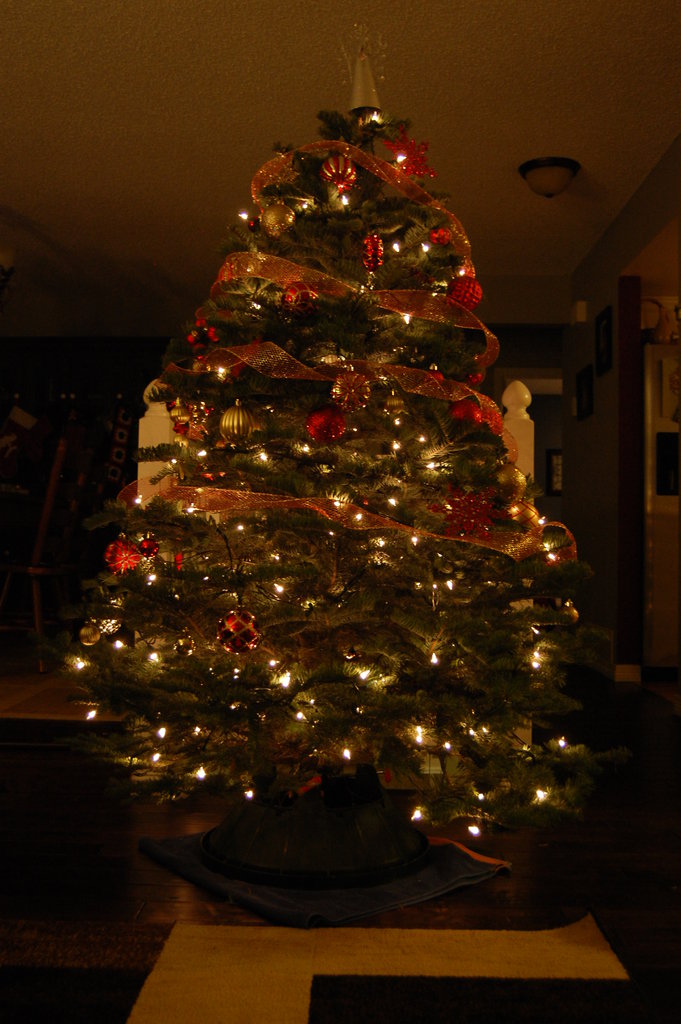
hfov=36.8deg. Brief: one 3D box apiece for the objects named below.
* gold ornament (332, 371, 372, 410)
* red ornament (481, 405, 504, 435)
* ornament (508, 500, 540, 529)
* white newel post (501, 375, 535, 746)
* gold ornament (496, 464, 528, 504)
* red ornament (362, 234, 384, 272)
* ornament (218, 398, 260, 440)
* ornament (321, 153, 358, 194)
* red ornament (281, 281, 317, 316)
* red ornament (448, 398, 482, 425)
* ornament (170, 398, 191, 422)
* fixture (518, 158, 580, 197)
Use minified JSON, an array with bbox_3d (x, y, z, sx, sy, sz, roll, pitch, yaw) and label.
[{"bbox_3d":[0.020,-0.248,2.090,0.081,0.082,0.076,1,-2,0],"label":"gold ornament"},{"bbox_3d":[0.315,-0.192,2.121,0.051,0.062,0.052,1,-2,1],"label":"red ornament"},{"bbox_3d":[0.423,0.008,2.360,0.078,0.078,0.078,1,-2,0],"label":"ornament"},{"bbox_3d":[0.512,0.200,2.973,0.091,1.170,0.091,1,-2,1],"label":"white newel post"},{"bbox_3d":[0.354,-0.060,2.121,0.066,0.073,0.066,1,-2,1],"label":"gold ornament"},{"bbox_3d":[0.068,-0.534,2.110,0.043,0.079,0.043,1,-2,1],"label":"red ornament"},{"bbox_3d":[-0.214,-0.191,2.140,0.077,0.087,0.077,1,-2,0],"label":"ornament"},{"bbox_3d":[-0.004,-0.722,2.190,0.077,0.085,0.077,1,-2,1],"label":"ornament"},{"bbox_3d":[-0.084,-0.444,2.120,0.072,0.073,0.072,1,-2,1],"label":"red ornament"},{"bbox_3d":[0.257,-0.201,2.100,0.073,0.073,0.073,1,-2,1],"label":"red ornament"},{"bbox_3d":[-0.355,-0.224,2.270,0.043,0.054,0.043,1,-2,0],"label":"ornament"},{"bbox_3d":[0.972,-1.534,4.758,0.285,0.138,0.285,1,-2,1],"label":"fixture"}]

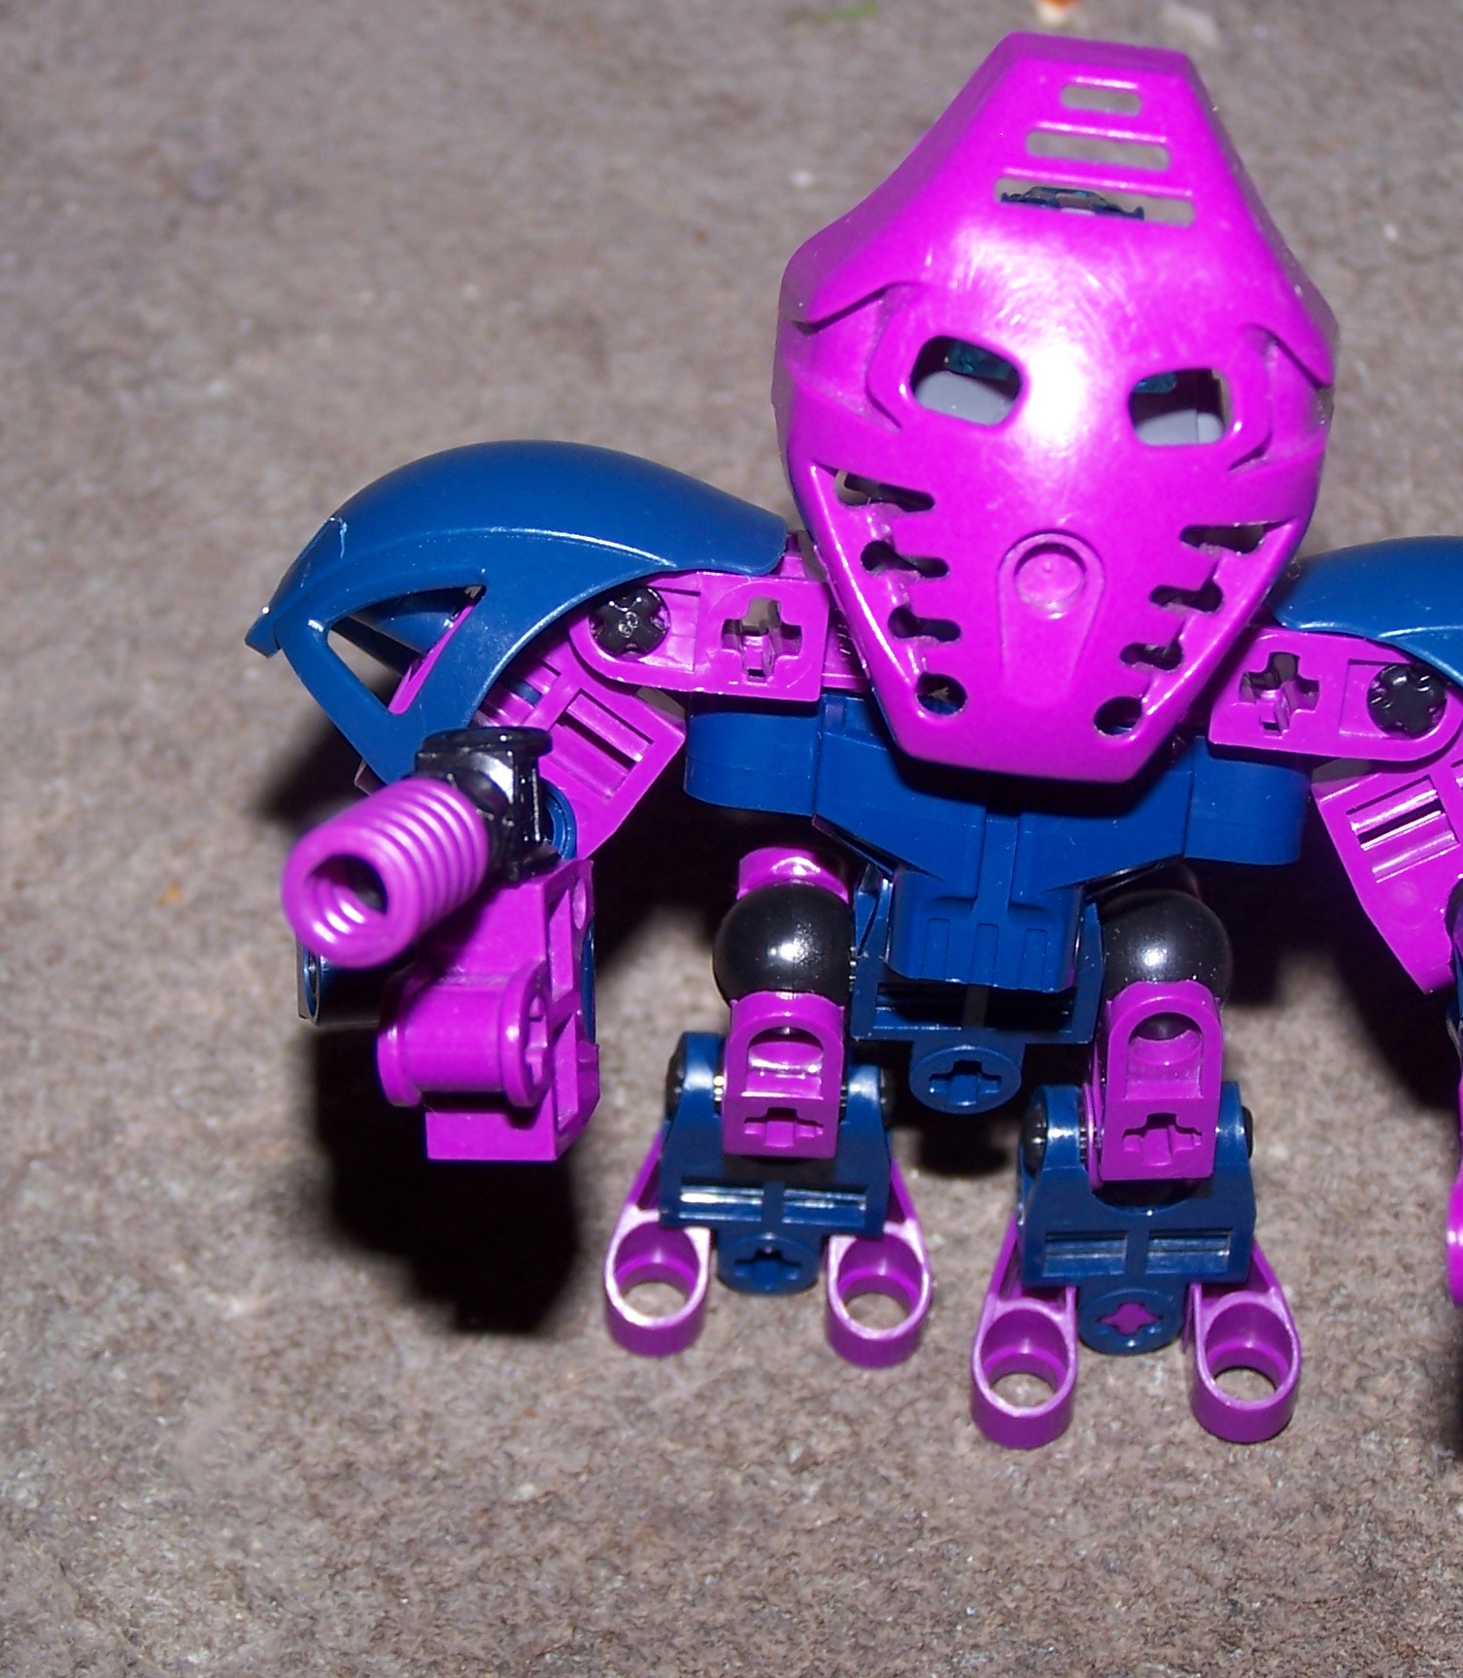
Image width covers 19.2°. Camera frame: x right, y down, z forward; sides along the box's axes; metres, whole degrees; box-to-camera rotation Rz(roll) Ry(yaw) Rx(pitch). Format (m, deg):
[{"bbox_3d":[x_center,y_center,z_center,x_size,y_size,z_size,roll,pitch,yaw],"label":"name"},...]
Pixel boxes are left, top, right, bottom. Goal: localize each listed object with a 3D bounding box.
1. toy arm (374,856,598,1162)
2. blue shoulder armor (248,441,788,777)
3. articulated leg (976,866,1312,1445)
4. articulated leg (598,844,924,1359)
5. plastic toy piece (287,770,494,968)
[{"bbox_3d":[-0.015,0.010,0.264,0.010,0.016,0.018,3,99,18],"label":"toy arm"},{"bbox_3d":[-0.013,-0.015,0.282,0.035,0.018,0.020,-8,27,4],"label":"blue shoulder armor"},{"bbox_3d":[0.029,0.022,0.300,0.023,0.040,0.025,0,57,0],"label":"articulated leg"},{"bbox_3d":[0.003,0.018,0.303,0.023,0.039,0.022,3,57,2],"label":"articulated leg"},{"bbox_3d":[-0.018,0.002,0.234,0.008,0.008,0.013,0,13,13],"label":"plastic toy piece"}]

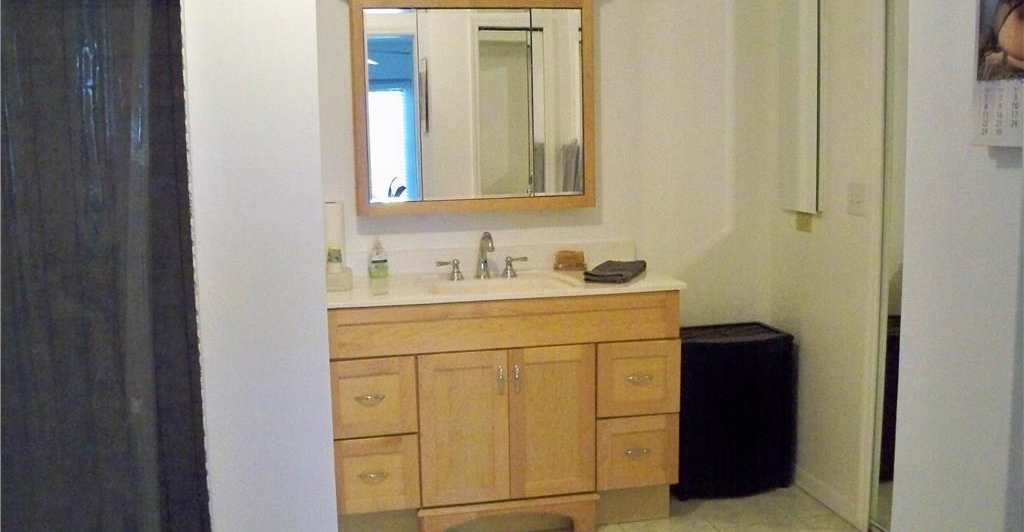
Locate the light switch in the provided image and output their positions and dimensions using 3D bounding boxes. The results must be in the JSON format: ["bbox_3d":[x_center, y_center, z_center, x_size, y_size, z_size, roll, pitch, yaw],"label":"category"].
[{"bbox_3d":[1.159,-0.225,3.498,0.011,0.115,0.108,-3,8,-13],"label":"light switch"}]

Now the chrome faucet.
[{"bbox_3d":[-0.091,-0.033,3.667,0.050,0.172,0.175,-3,8,-13],"label":"chrome faucet"}]

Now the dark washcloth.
[{"bbox_3d":[0.375,0.017,3.744,0.150,0.038,0.330,2,8,20],"label":"dark washcloth"}]

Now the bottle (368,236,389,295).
[{"bbox_3d":[-0.445,-0.004,3.421,0.066,0.190,0.048,-5,9,-31],"label":"bottle"}]

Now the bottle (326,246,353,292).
[{"bbox_3d":[-0.599,0.007,3.575,0.090,0.150,0.070,-3,7,-12],"label":"bottle"}]

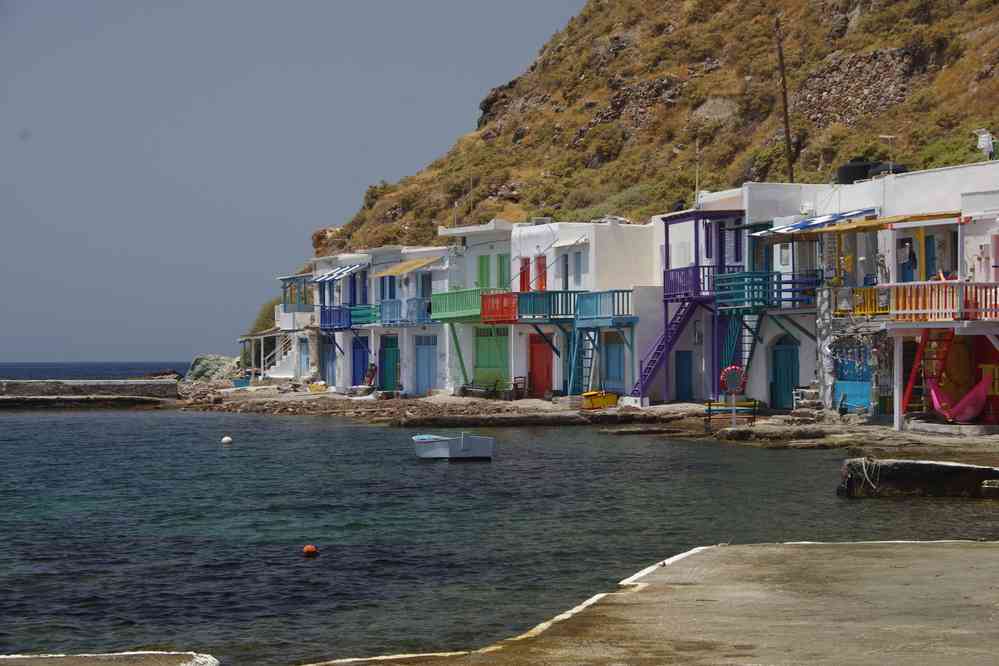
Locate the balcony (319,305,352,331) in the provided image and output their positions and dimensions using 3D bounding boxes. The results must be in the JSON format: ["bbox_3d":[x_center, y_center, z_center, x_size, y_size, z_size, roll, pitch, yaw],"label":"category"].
[{"bbox_3d":[-7.157,-0.667,106.000,0.950,1.080,2.500,0,-1,-22],"label":"balcony"}]

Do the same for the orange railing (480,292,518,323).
[{"bbox_3d":[0.457,-0.878,87.003,1.050,1.050,3.100,0,-1,-24],"label":"orange railing"}]

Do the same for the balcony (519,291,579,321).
[{"bbox_3d":[1.723,-0.932,84.900,1.150,1.080,2.800,0,-1,-22],"label":"balcony"}]

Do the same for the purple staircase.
[{"bbox_3d":[5.353,0.539,78.800,2.000,3.050,0.800,0,-1,-24],"label":"purple staircase"}]

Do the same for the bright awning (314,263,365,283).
[{"bbox_3d":[-6.760,-2.556,102.000,1.200,0.650,2.500,0,-1,-24],"label":"bright awning"}]

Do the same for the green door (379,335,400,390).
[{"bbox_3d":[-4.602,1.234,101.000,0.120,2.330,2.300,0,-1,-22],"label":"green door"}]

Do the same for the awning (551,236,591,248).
[{"bbox_3d":[2.462,-3.138,83.700,0.620,0.380,2.200,0,-1,-22],"label":"awning"}]

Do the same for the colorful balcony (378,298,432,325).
[{"bbox_3d":[-3.997,-0.909,102.116,0.980,1.078,3.724,0,-1,-26],"label":"colorful balcony"}]

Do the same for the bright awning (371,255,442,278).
[{"bbox_3d":[-3.679,-2.631,95.500,1.700,0.800,3.000,0,-1,-24],"label":"bright awning"}]

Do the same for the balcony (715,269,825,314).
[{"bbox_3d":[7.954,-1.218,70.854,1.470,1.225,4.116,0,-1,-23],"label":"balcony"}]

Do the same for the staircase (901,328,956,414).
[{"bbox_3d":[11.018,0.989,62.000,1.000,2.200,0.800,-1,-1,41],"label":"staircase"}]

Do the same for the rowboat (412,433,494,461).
[{"bbox_3d":[-1.243,2.661,56.600,1.200,0.600,2.750,0,-1,-30],"label":"rowboat"}]

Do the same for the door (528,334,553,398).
[{"bbox_3d":[1.496,1.207,87.000,0.120,2.300,2.100,0,-1,-22],"label":"door"}]

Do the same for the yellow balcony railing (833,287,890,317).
[{"bbox_3d":[9.747,-0.848,65.000,0.120,0.780,2.800,0,-1,-24],"label":"yellow balcony railing"}]

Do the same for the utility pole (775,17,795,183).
[{"bbox_3d":[12.084,-9.612,102.000,0.220,7.600,0.220,-5,-1,0],"label":"utility pole"}]

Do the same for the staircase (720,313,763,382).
[{"bbox_3d":[7.201,0.622,71.540,0.980,2.450,0.980,0,-1,-23],"label":"staircase"}]

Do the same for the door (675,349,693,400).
[{"bbox_3d":[6.162,1.457,80.850,0.130,1.764,1.029,0,-1,-22],"label":"door"}]

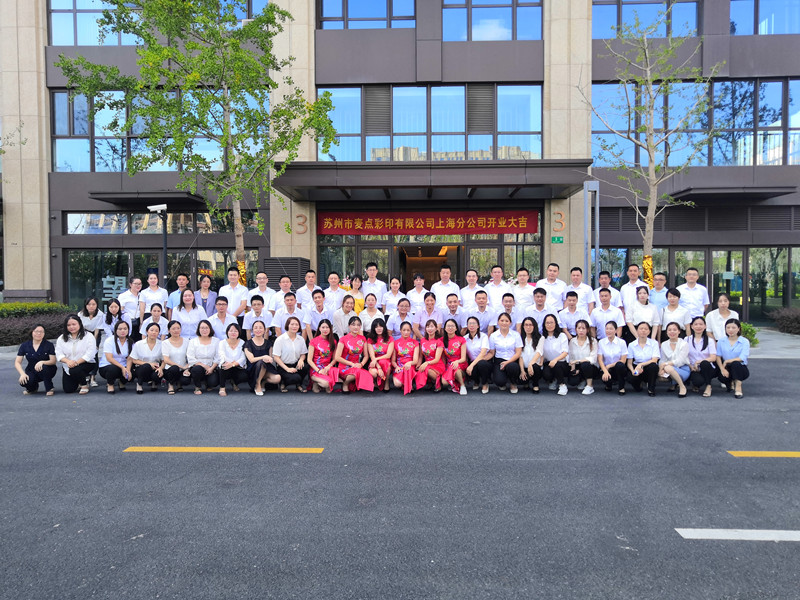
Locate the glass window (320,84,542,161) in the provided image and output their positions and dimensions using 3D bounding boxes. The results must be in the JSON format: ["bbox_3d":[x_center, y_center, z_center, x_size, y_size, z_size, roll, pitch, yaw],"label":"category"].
[{"bbox_3d":[0.840,-4.923,17.480,6.296,2.263,0.150,0,2,2],"label":"glass window"}]

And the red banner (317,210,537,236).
[{"bbox_3d":[0.856,-2.386,19.318,6.850,0.710,0.050,0,2,2],"label":"red banner"}]

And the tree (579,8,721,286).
[{"bbox_3d":[5.745,-2.834,14.407,3.250,7.650,3.100,0,2,2],"label":"tree"}]

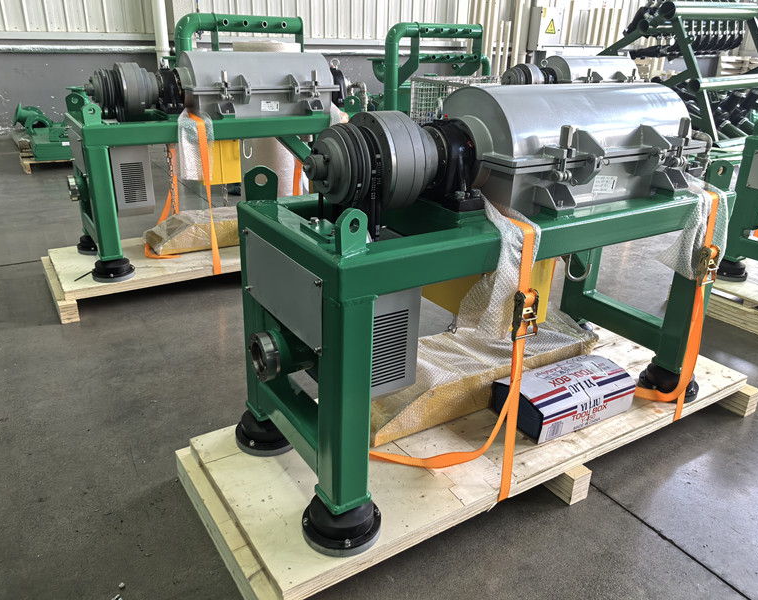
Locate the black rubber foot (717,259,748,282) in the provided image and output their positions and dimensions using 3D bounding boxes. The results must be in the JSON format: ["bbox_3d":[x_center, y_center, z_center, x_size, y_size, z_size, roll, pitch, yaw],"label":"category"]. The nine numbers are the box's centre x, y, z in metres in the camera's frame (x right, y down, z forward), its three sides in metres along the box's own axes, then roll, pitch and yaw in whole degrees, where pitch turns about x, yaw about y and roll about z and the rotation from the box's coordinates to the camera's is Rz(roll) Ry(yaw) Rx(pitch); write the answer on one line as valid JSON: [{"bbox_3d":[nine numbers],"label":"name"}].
[{"bbox_3d":[2.217,-0.206,3.947,0.232,0.115,0.232,-13,27,-31],"label":"black rubber foot"}]

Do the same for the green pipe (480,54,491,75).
[{"bbox_3d":[1.383,-3.031,8.100,0.160,0.300,0.130,-13,27,-31],"label":"green pipe"}]

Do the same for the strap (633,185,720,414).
[{"bbox_3d":[1.179,0.046,2.385,0.189,0.906,0.189,-13,27,-31],"label":"strap"}]

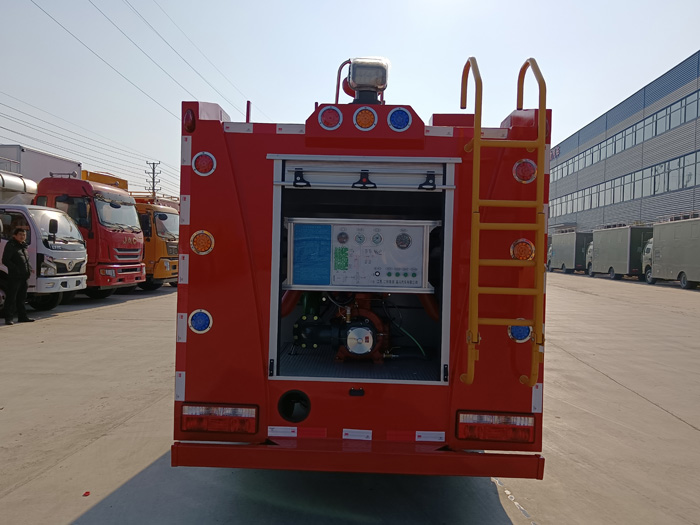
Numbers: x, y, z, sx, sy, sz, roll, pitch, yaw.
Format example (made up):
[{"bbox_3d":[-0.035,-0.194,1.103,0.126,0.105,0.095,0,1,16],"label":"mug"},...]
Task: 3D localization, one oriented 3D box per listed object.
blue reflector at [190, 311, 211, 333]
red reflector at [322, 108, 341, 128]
[{"bbox_3d":[-0.760,0.302,2.784,0.120,0.120,0.035,2,1,1],"label":"blue reflector"},{"bbox_3d":[-0.096,-0.716,2.720,0.112,0.112,0.030,2,1,1],"label":"red reflector"}]

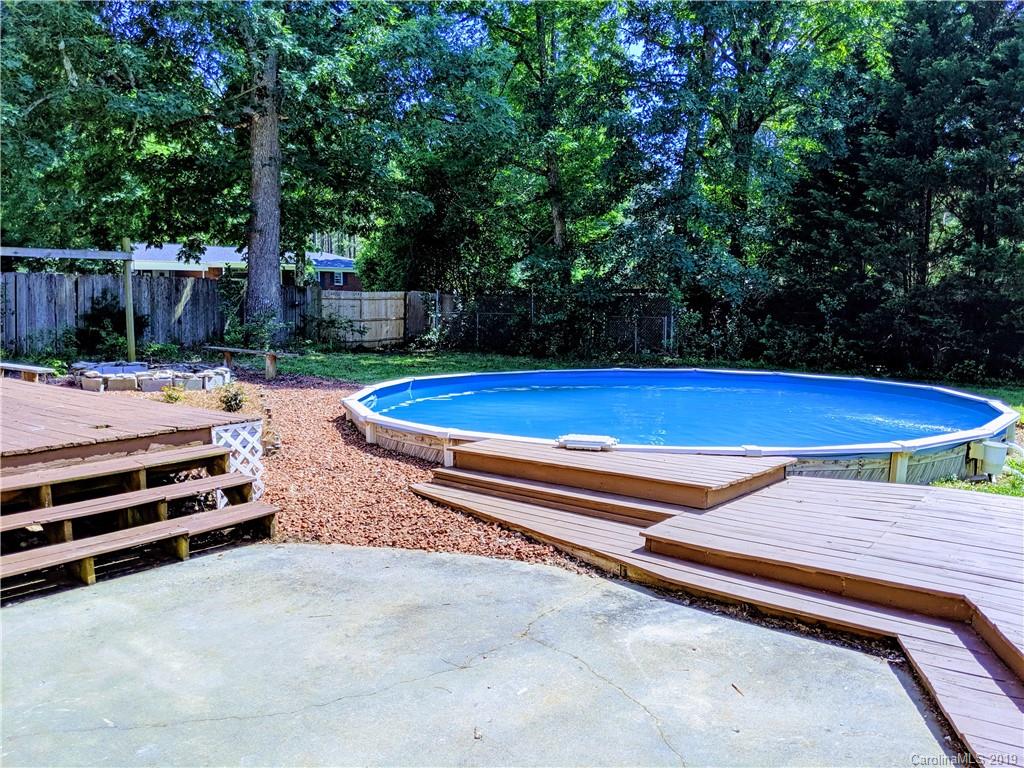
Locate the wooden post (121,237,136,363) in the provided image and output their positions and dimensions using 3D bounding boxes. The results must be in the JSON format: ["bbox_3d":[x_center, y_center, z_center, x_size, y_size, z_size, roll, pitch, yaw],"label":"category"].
[{"bbox_3d":[-6.953,-1.507,14.500,0.140,2.320,0.140,0,6,0],"label":"wooden post"}]

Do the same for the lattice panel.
[{"bbox_3d":[-2.229,0.656,6.501,0.030,0.670,0.460,5,7,38],"label":"lattice panel"}]

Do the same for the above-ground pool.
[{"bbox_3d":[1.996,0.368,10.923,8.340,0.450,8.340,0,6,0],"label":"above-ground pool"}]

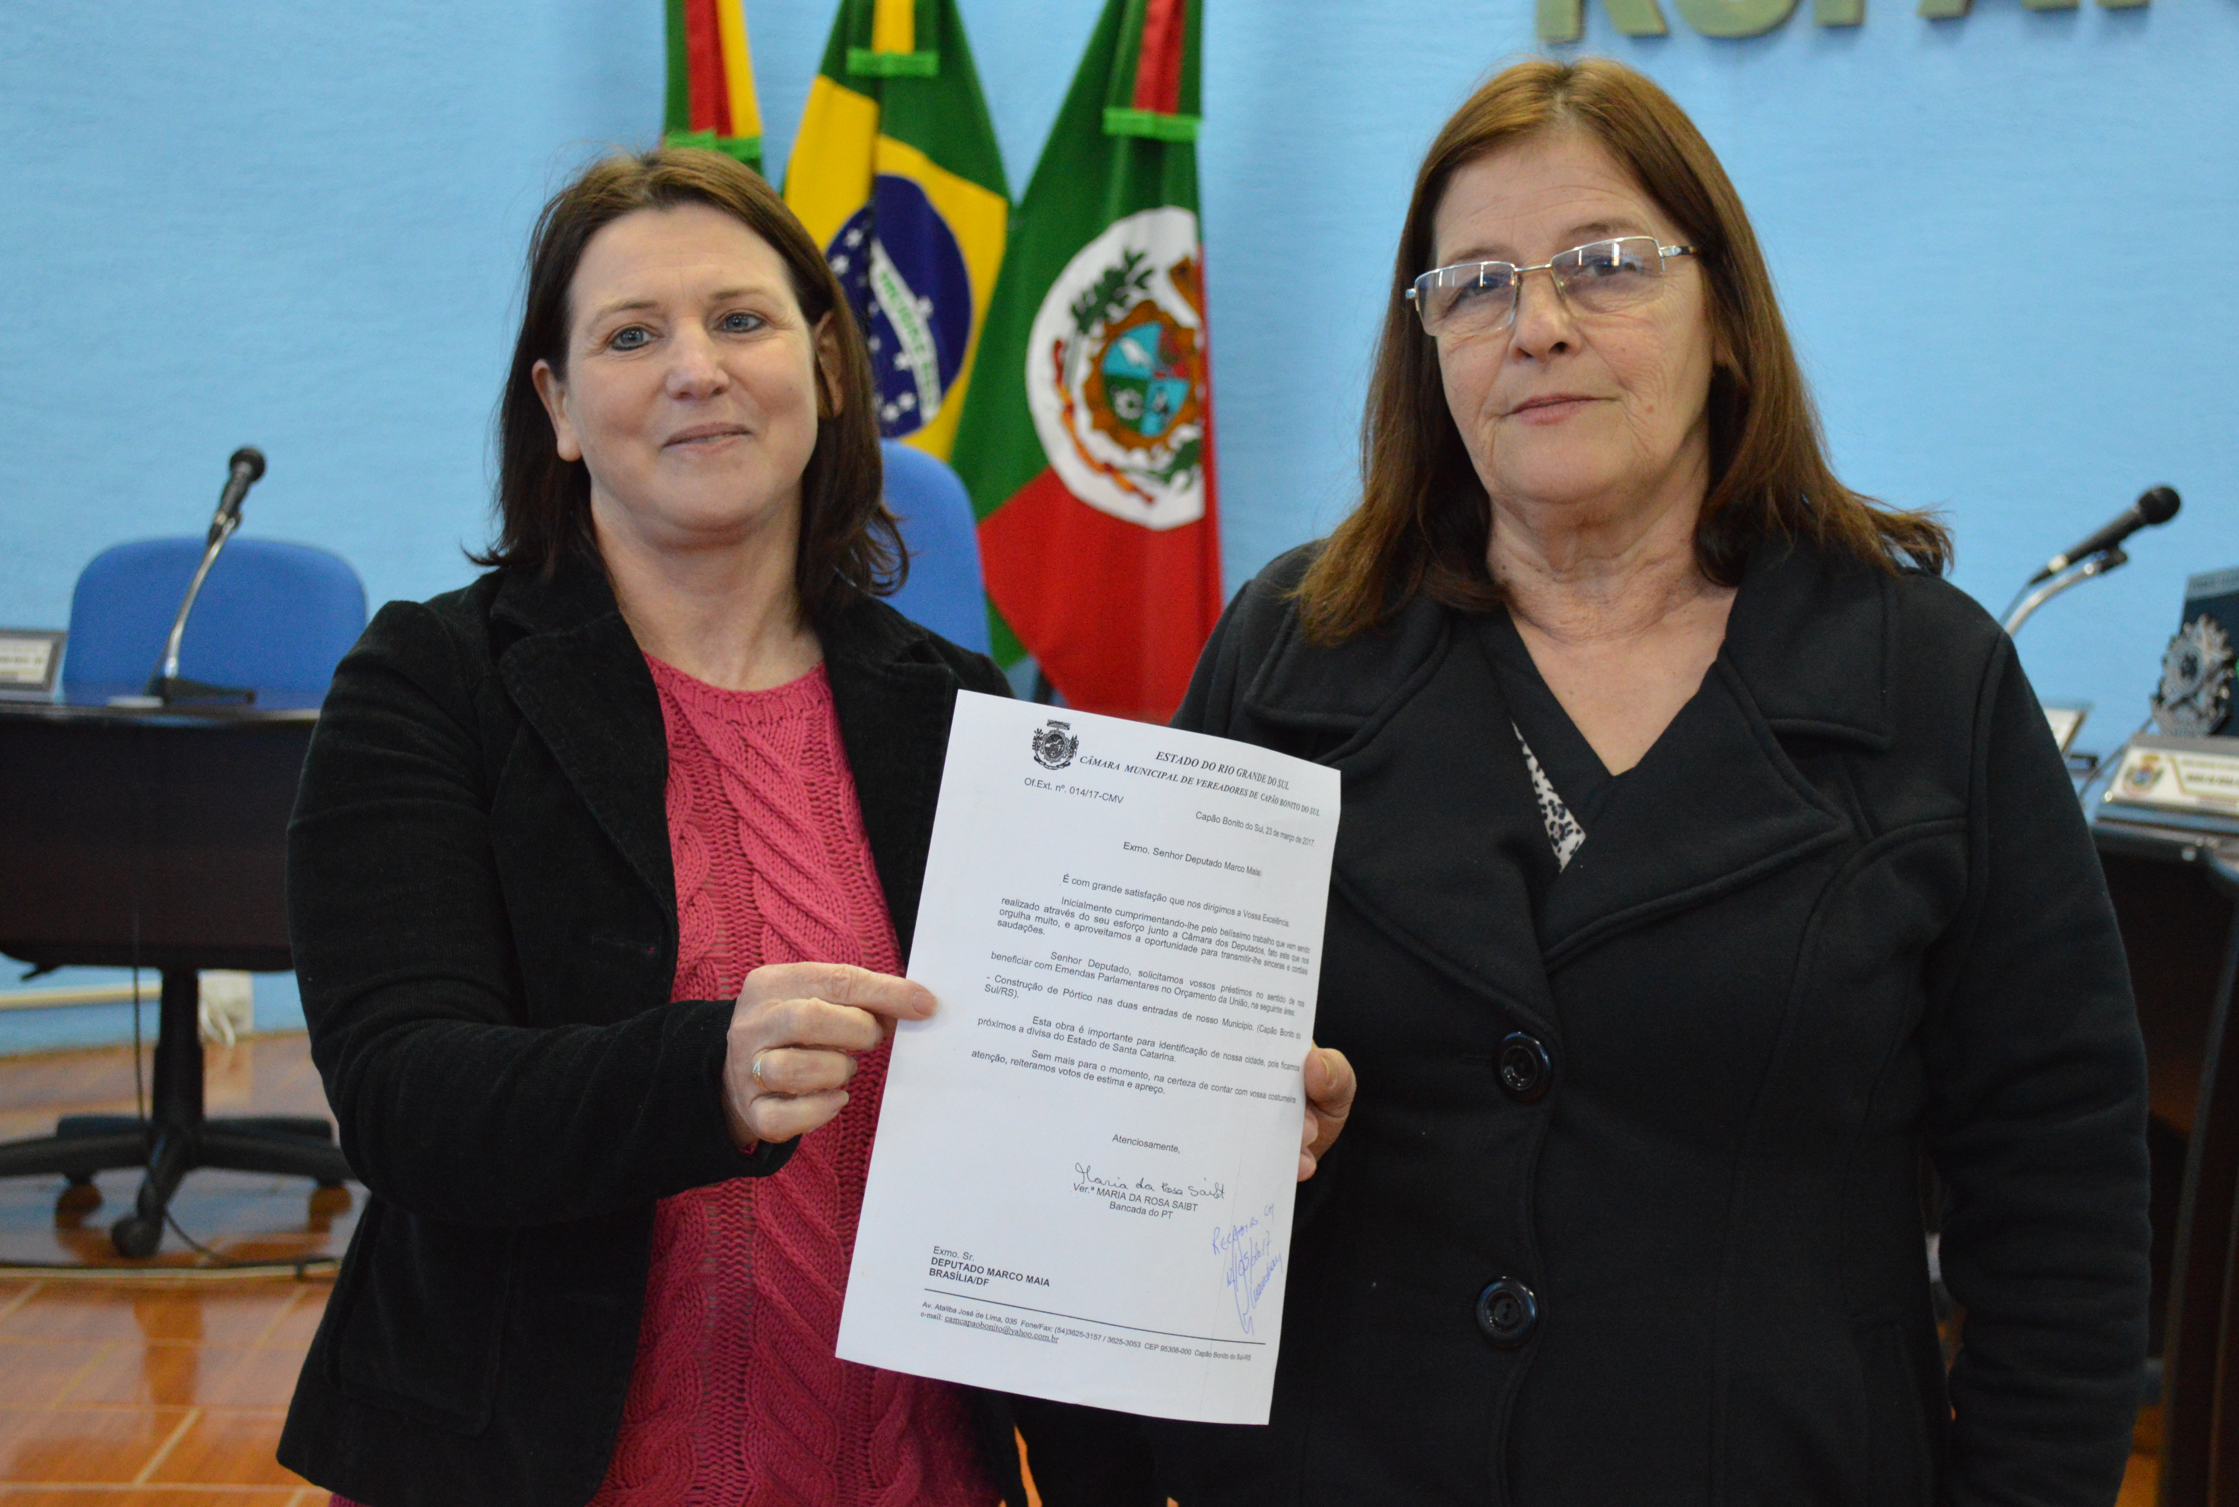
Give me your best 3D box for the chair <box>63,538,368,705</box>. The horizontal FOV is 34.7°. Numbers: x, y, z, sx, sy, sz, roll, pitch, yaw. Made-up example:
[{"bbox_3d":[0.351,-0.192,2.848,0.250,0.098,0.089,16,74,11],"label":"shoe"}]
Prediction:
[{"bbox_3d":[-1.315,0.165,5.060,0.610,0.950,0.620,2,3,-3],"label":"chair"}]

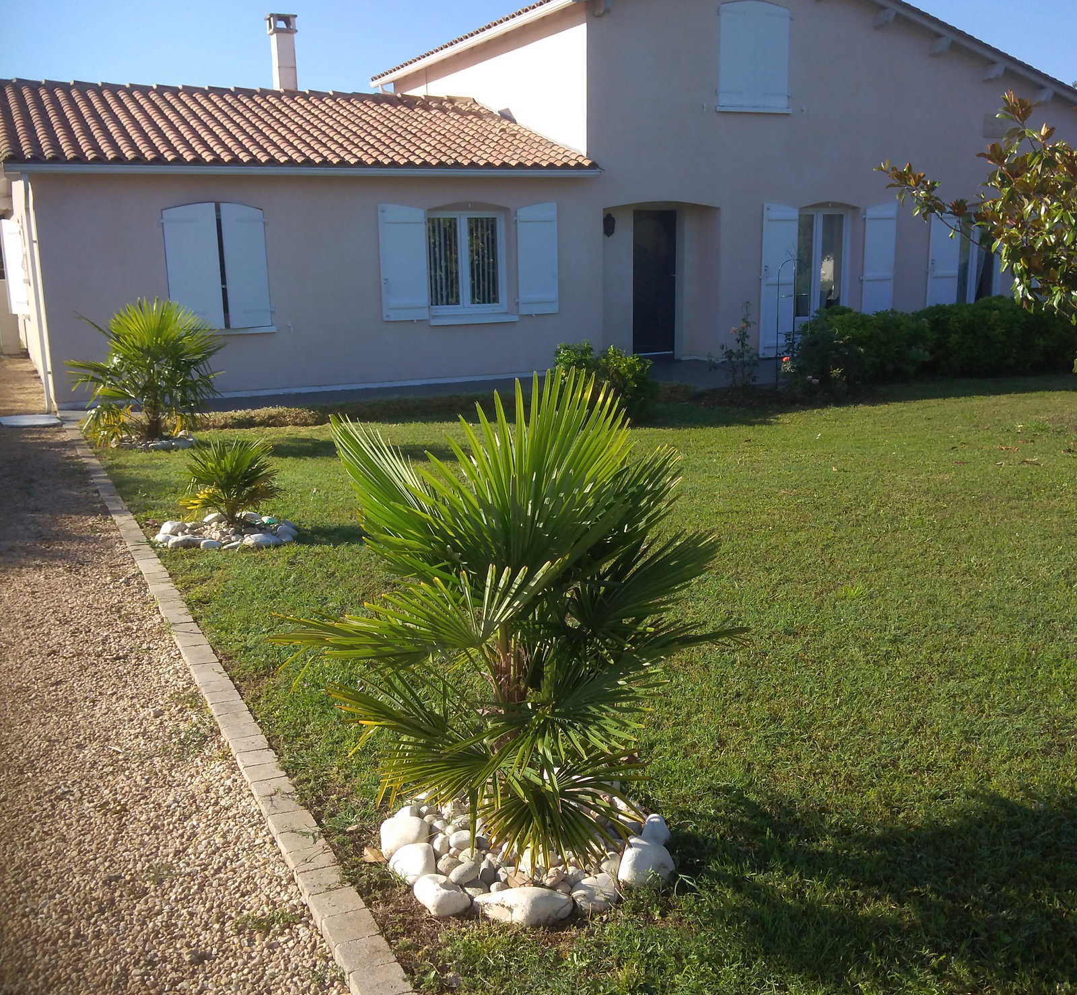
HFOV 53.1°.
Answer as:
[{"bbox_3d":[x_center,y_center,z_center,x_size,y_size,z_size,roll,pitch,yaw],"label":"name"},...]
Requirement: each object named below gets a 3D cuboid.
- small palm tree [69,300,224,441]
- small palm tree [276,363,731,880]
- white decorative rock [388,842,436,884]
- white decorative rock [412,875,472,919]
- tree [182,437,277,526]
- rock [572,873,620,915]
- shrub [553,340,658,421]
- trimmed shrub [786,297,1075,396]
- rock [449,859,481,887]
[{"bbox_3d":[-3.544,-1.149,9.728,1.425,1.288,1.350,-1,13,0],"label":"small palm tree"},{"bbox_3d":[-0.077,0.328,2.970,1.280,1.343,1.200,-1,13,0],"label":"small palm tree"},{"bbox_3d":[-0.340,0.984,2.902,0.135,0.105,0.130,9,16,36],"label":"white decorative rock"},{"bbox_3d":[-0.246,1.018,2.749,0.160,0.105,0.120,5,15,26],"label":"white decorative rock"},{"bbox_3d":[-2.021,-0.105,7.081,0.636,0.589,0.608,-5,15,-16],"label":"tree"},{"bbox_3d":[0.165,1.148,3.114,0.139,0.110,0.133,-3,14,-10],"label":"rock"},{"bbox_3d":[0.680,-1.228,10.958,1.070,0.748,0.950,-1,13,0],"label":"shrub"},{"bbox_3d":[5.341,-2.108,14.086,4.940,1.026,1.045,-7,15,-24],"label":"trimmed shrub"},{"bbox_3d":[-0.219,1.120,3.209,0.068,0.061,0.110,13,19,43],"label":"rock"}]

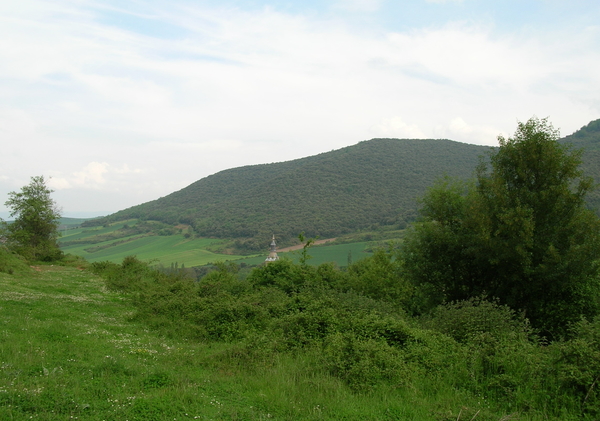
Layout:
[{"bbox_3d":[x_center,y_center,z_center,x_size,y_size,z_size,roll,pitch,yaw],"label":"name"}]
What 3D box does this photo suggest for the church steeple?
[{"bbox_3d":[-10.470,14.743,240.000,5.700,10.900,5.700,0,0,-6],"label":"church steeple"}]

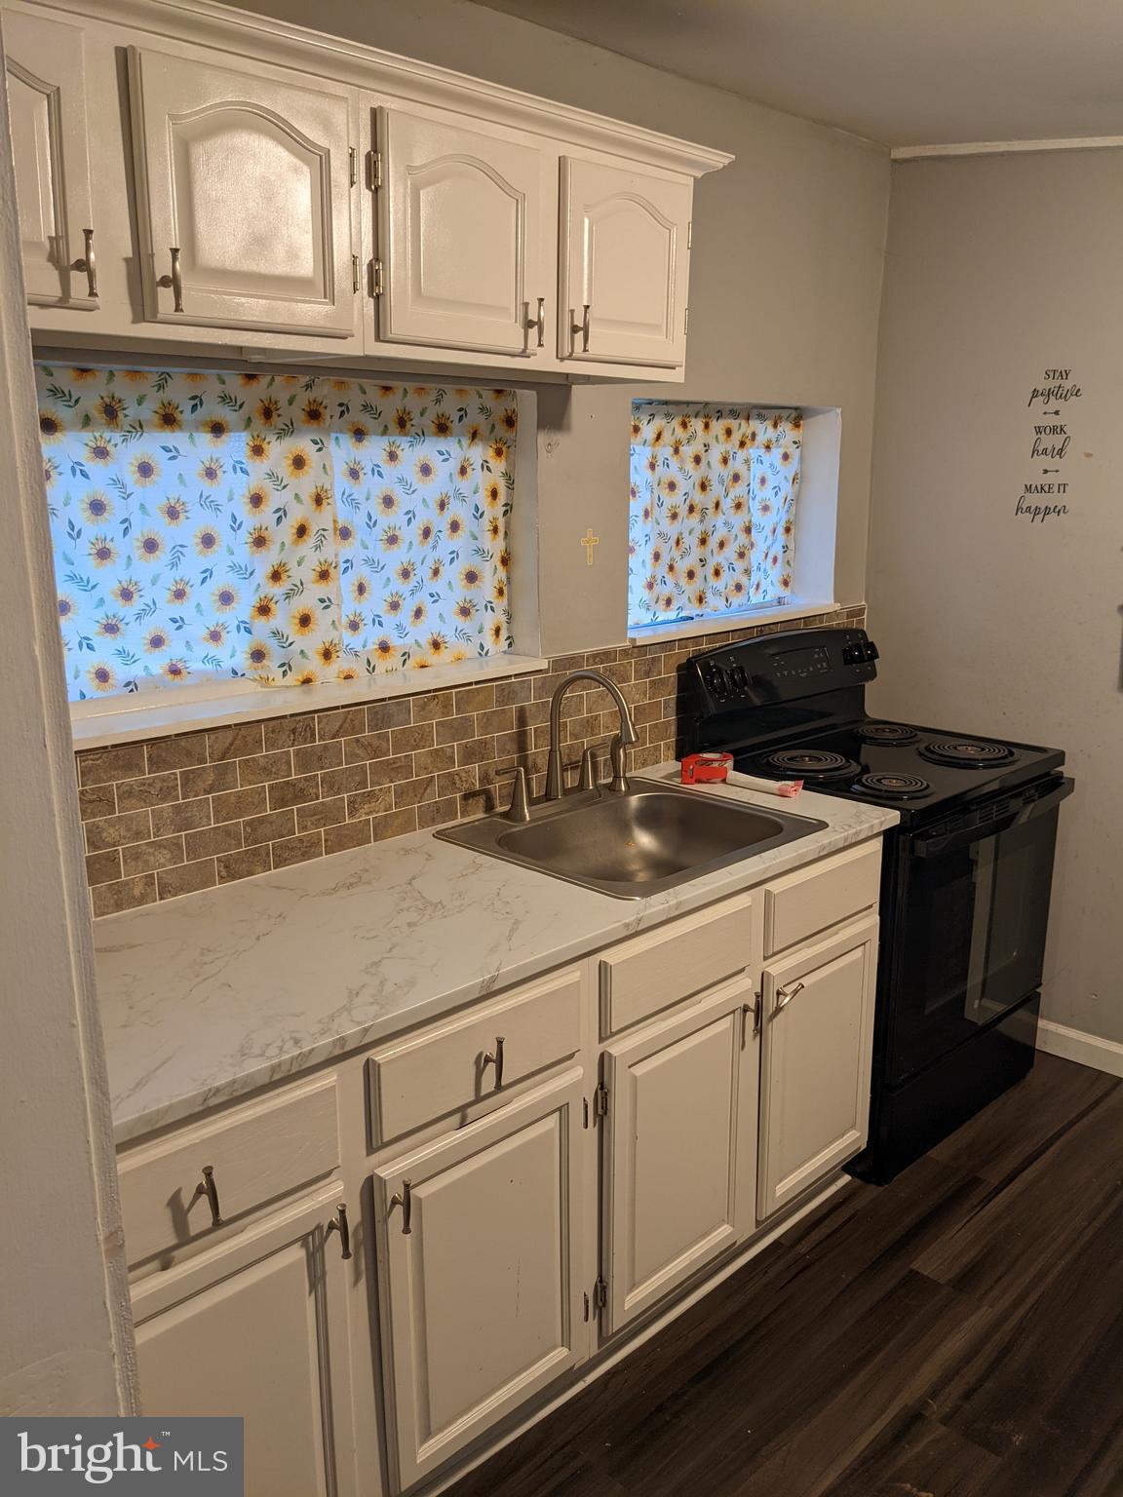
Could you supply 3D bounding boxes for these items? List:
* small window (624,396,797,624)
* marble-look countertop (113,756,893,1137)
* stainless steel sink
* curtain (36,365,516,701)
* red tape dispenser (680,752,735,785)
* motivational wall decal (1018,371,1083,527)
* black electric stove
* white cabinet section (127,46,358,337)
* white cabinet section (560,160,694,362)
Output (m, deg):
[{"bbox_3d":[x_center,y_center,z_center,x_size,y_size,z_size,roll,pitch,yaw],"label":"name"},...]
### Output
[{"bbox_3d":[0.390,-0.624,3.098,0.846,0.556,0.079,-13,19,-43],"label":"small window"},{"bbox_3d":[-0.134,0.253,2.126,1.805,0.035,0.629,-13,19,-43],"label":"marble-look countertop"},{"bbox_3d":[0.150,0.249,2.425,0.613,0.183,0.557,-13,19,-43],"label":"stainless steel sink"},{"bbox_3d":[-0.496,-0.398,2.174,1.109,0.554,0.040,-13,19,-43],"label":"curtain"},{"bbox_3d":[0.349,0.050,2.781,0.120,0.052,0.085,-1,14,-3],"label":"red tape dispenser"},{"bbox_3d":[1.262,-0.780,3.028,0.006,0.385,0.147,-13,19,-43],"label":"motivational wall decal"},{"bbox_3d":[0.813,0.315,3.048,0.773,1.190,0.693,-13,19,-43],"label":"black electric stove"},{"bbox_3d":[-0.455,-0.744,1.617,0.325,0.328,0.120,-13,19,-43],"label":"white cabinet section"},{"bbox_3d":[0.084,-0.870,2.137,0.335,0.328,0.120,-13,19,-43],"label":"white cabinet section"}]

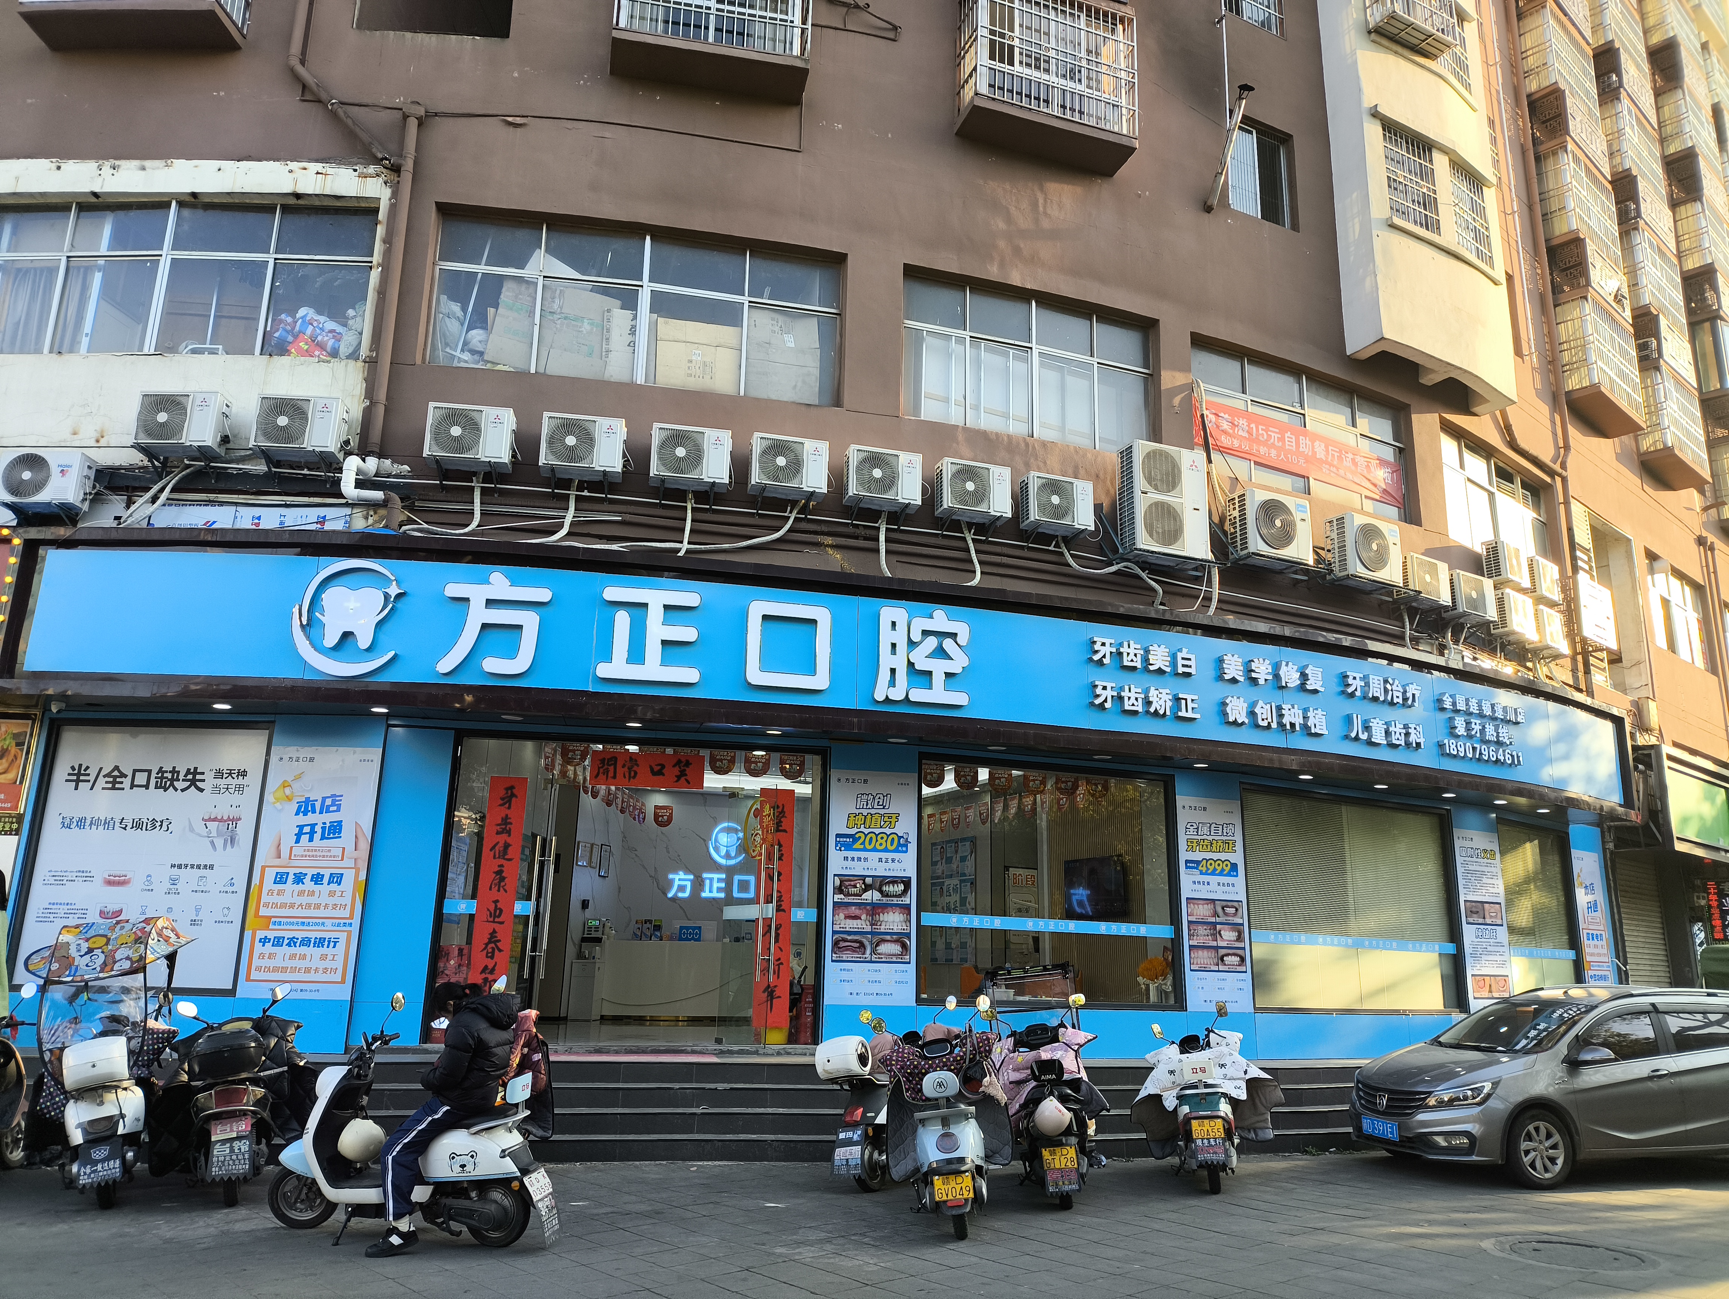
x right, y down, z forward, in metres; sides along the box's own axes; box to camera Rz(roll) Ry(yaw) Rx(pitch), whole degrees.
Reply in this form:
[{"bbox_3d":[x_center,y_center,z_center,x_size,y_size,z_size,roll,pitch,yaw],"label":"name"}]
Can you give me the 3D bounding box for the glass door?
[{"bbox_3d":[-2.138,2.251,11.700,3.546,2.777,0.120,3,-15,-5],"label":"glass door"}]

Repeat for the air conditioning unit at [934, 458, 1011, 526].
[{"bbox_3d":[1.184,-1.705,13.567,0.785,0.565,0.280,7,-16,-20],"label":"air conditioning unit"}]

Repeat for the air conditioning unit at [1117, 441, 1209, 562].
[{"bbox_3d":[3.392,-1.639,14.148,0.963,1.265,0.340,7,-16,-20],"label":"air conditioning unit"}]

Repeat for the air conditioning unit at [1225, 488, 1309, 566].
[{"bbox_3d":[4.741,-1.380,14.597,0.925,0.775,0.360,9,-16,-26],"label":"air conditioning unit"}]

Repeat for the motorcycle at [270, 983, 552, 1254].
[{"bbox_3d":[-2.469,2.570,6.875,1.680,1.220,0.700,-3,-15,15],"label":"motorcycle"}]

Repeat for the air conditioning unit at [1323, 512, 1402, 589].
[{"bbox_3d":[6.015,-1.135,15.027,0.885,0.785,0.375,9,-17,-28],"label":"air conditioning unit"}]

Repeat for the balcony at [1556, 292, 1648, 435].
[{"bbox_3d":[12.786,-4.956,21.686,2.077,1.920,0.558,14,-19,-39],"label":"balcony"}]

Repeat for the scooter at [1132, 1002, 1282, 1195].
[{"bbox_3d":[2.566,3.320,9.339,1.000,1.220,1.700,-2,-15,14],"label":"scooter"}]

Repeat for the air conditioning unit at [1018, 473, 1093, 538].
[{"bbox_3d":[2.145,-1.596,13.875,0.785,0.565,0.280,8,-16,-22],"label":"air conditioning unit"}]

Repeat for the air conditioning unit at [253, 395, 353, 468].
[{"bbox_3d":[-5.586,-2.195,12.384,0.785,0.565,0.280,2,-15,-2],"label":"air conditioning unit"}]

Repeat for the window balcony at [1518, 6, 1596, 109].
[{"bbox_3d":[12.841,-10.575,23.071,2.050,1.700,0.580,14,-19,-39],"label":"window balcony"}]

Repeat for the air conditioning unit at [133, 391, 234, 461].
[{"bbox_3d":[-6.980,-2.311,12.807,0.800,0.560,0.300,1,-14,0],"label":"air conditioning unit"}]

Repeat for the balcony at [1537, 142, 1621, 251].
[{"bbox_3d":[13.026,-7.886,22.724,2.077,1.920,0.558,14,-19,-39],"label":"balcony"}]

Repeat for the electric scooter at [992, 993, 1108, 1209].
[{"bbox_3d":[1.378,3.164,8.897,0.840,1.300,1.820,1,-15,2],"label":"electric scooter"}]

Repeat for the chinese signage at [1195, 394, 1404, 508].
[{"bbox_3d":[5.511,-2.426,15.675,3.661,0.720,0.050,9,-16,-27],"label":"chinese signage"}]

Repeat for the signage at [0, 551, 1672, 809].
[{"bbox_3d":[1.642,0.387,13.045,18.300,1.100,1.650,6,-15,-18],"label":"signage"}]

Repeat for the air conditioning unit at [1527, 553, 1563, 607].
[{"bbox_3d":[10.000,-0.990,18.500,0.800,0.560,0.290,14,-19,-39],"label":"air conditioning unit"}]

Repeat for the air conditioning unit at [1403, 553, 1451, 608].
[{"bbox_3d":[7.101,-0.857,15.921,0.800,0.560,0.300,11,-17,-33],"label":"air conditioning unit"}]

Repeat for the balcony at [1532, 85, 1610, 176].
[{"bbox_3d":[12.824,-9.164,22.736,1.950,0.950,0.650,14,-19,-39],"label":"balcony"}]

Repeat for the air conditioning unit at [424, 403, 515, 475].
[{"bbox_3d":[-3.854,-2.072,12.257,0.800,0.560,0.300,3,-15,-5],"label":"air conditioning unit"}]

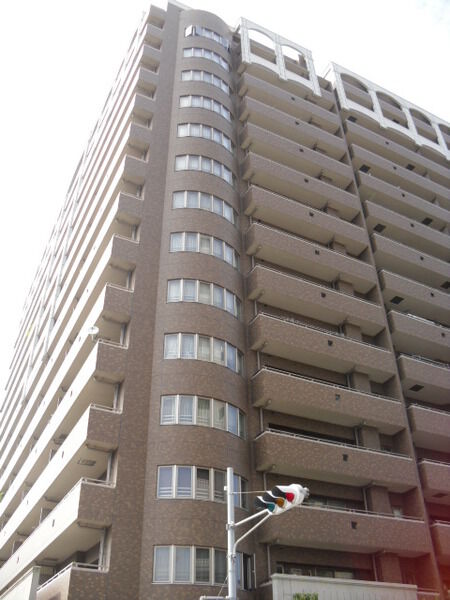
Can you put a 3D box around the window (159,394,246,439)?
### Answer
[{"bbox_3d":[-0.634,4.546,23.673,3.690,1.235,0.686,16,-41,-21],"label":"window"}]

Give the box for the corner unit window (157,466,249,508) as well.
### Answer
[{"bbox_3d":[-0.597,6.785,21.928,3.690,1.235,0.686,16,-41,-21],"label":"corner unit window"}]

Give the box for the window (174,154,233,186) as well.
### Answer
[{"bbox_3d":[-0.779,-6.913,32.507,3.690,1.235,0.686,16,-41,-21],"label":"window"}]

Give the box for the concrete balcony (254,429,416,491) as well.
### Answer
[{"bbox_3d":[4.892,7.006,25.865,7.725,1.334,0.986,16,-41,-21],"label":"concrete balcony"}]

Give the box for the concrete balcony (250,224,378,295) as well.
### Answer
[{"bbox_3d":[4.816,-2.167,32.908,7.725,1.334,0.986,16,-41,-21],"label":"concrete balcony"}]

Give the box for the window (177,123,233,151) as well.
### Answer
[{"bbox_3d":[-0.830,-9.091,34.087,3.741,1.236,0.681,16,-41,-21],"label":"window"}]

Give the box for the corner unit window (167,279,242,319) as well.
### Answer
[{"bbox_3d":[-0.695,-0.069,26.899,3.741,1.236,0.681,16,-41,-21],"label":"corner unit window"}]

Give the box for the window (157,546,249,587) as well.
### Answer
[{"bbox_3d":[-0.558,8.929,20.242,3.690,1.235,0.686,16,-41,-21],"label":"window"}]

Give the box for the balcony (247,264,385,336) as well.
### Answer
[{"bbox_3d":[4.740,0.169,30.578,7.583,1.406,1.015,16,-41,-21],"label":"balcony"}]

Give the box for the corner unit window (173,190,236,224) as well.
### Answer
[{"bbox_3d":[-0.764,-4.614,30.482,3.741,1.236,0.681,16,-41,-21],"label":"corner unit window"}]

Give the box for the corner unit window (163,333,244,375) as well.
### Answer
[{"bbox_3d":[-0.668,2.248,25.438,3.690,1.235,0.686,16,-41,-21],"label":"corner unit window"}]

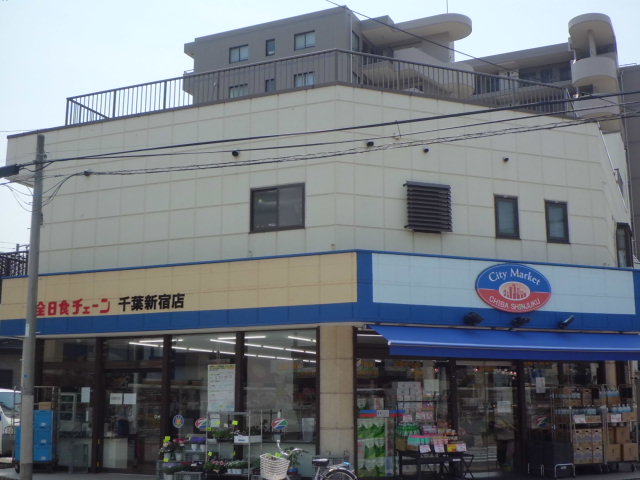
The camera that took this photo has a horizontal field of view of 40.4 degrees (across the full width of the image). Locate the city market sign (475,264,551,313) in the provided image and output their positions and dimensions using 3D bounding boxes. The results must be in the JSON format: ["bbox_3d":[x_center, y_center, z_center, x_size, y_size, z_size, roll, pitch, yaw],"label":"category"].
[{"bbox_3d":[3.504,0.866,15.664,1.594,0.880,0.130,4,-12,-22],"label":"city market sign"}]

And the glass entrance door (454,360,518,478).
[{"bbox_3d":[3.140,3.346,16.248,1.358,2.080,0.100,4,-12,-22],"label":"glass entrance door"}]

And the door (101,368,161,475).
[{"bbox_3d":[-3.645,3.507,16.823,1.443,2.000,0.100,-5,-12,24],"label":"door"}]

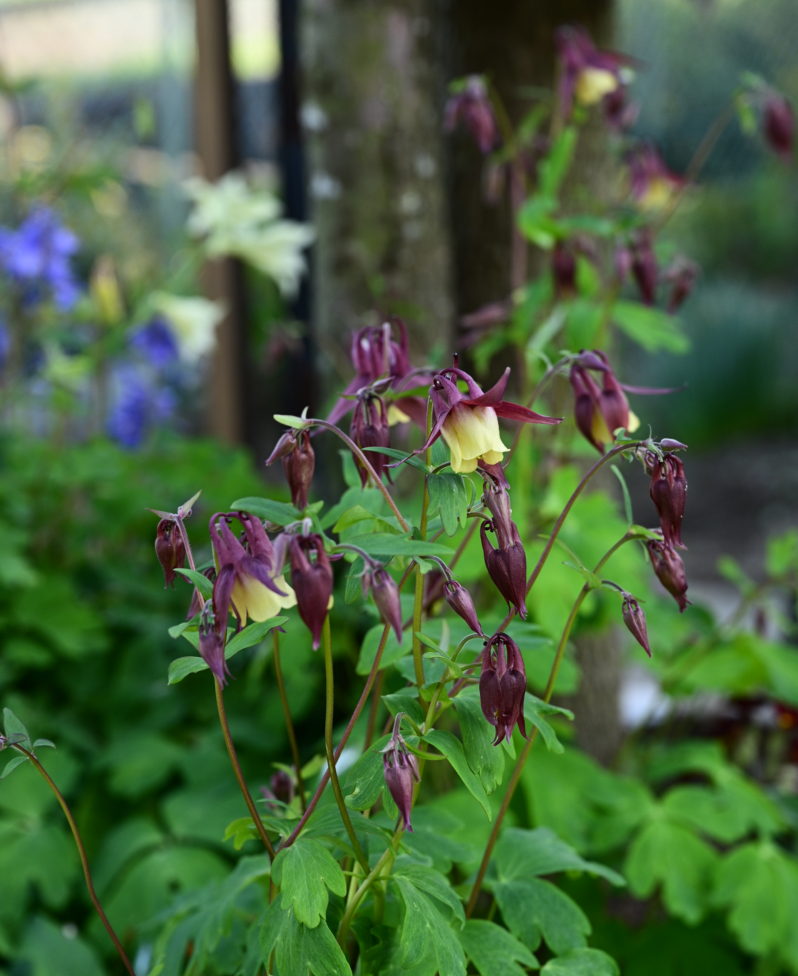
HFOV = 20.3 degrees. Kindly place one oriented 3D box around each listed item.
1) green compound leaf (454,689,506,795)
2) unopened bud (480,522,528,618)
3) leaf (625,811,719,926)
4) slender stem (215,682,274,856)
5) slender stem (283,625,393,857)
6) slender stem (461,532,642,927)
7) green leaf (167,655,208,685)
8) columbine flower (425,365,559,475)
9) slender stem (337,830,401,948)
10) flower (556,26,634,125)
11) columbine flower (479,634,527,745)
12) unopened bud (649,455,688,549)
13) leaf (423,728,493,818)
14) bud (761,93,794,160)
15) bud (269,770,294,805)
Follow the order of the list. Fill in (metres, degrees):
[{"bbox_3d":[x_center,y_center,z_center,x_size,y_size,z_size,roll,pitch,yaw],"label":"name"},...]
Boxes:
[{"bbox_3d":[0.028,0.087,0.765,0.017,0.036,0.014,-5,-5,-8],"label":"green compound leaf"},{"bbox_3d":[0.041,0.032,0.870,0.017,0.038,0.017,-9,9,0],"label":"unopened bud"},{"bbox_3d":[0.120,0.167,0.980,0.040,0.050,0.020,3,-7,0],"label":"leaf"},{"bbox_3d":[-0.053,0.095,0.760,0.008,0.063,0.007,-18,12,0],"label":"slender stem"},{"bbox_3d":[-0.022,0.085,0.765,0.006,0.086,0.009,25,3,5],"label":"slender stem"},{"bbox_3d":[0.066,0.096,0.910,0.015,0.173,0.012,24,10,0],"label":"slender stem"},{"bbox_3d":[-0.085,0.073,0.900,0.017,0.011,0.012,3,15,17],"label":"green leaf"},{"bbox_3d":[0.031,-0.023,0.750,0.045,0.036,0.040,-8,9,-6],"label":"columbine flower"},{"bbox_3d":[-0.011,0.137,0.765,0.007,0.046,0.007,28,0,5],"label":"slender stem"},{"bbox_3d":[0.087,-0.183,0.990,0.035,0.041,0.033,-10,18,-30],"label":"flower"},{"bbox_3d":[0.041,0.080,0.880,0.018,0.043,0.018,0,9,0],"label":"columbine flower"},{"bbox_3d":[0.108,0.005,0.900,0.016,0.040,0.016,-5,7,0],"label":"unopened bud"},{"bbox_3d":[0.020,0.096,0.750,0.023,0.030,0.015,-1,15,0],"label":"leaf"},{"bbox_3d":[0.172,-0.164,1.010,0.013,0.029,0.013,-13,13,0],"label":"bud"},{"bbox_3d":[-0.045,0.114,0.850,0.010,0.014,0.010,-1,14,0],"label":"bud"}]

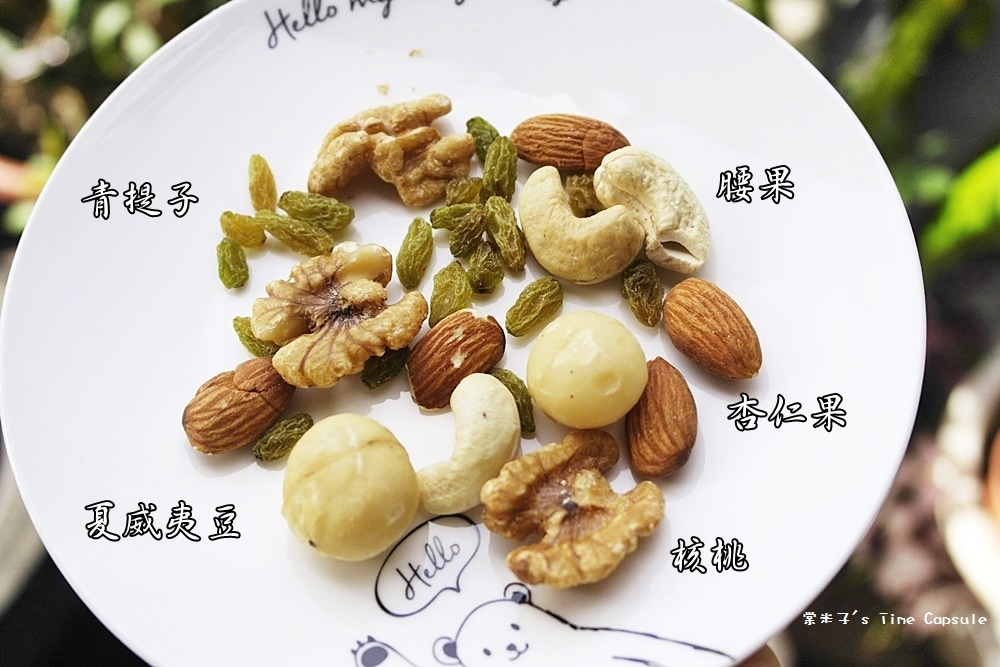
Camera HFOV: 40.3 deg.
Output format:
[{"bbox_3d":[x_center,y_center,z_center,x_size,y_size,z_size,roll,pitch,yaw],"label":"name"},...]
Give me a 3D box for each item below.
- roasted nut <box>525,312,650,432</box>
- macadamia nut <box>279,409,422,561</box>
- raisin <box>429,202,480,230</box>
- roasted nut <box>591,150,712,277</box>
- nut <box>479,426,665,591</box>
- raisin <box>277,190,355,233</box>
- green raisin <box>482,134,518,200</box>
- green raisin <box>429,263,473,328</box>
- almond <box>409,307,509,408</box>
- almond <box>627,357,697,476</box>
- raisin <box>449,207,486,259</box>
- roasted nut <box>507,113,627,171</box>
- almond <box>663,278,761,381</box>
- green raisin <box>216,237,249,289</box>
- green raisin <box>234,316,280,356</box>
[{"bbox_3d":[0.015,0.006,0.235,0.021,0.020,0.021,-2,62,3],"label":"roasted nut"},{"bbox_3d":[-0.025,0.026,0.232,0.023,0.022,0.025,-9,62,-1],"label":"macadamia nut"},{"bbox_3d":[-0.008,-0.023,0.266,0.012,0.004,0.005,-12,62,-3],"label":"raisin"},{"bbox_3d":[0.027,-0.022,0.237,0.013,0.012,0.028,-33,65,-12],"label":"roasted nut"},{"bbox_3d":[0.012,0.029,0.232,0.030,0.014,0.024,-27,64,-10],"label":"nut"},{"bbox_3d":[-0.036,-0.024,0.268,0.016,0.005,0.006,19,65,13],"label":"raisin"},{"bbox_3d":[0.000,-0.030,0.245,0.006,0.006,0.014,6,63,7],"label":"green raisin"},{"bbox_3d":[-0.010,-0.007,0.257,0.007,0.006,0.014,15,64,11],"label":"green raisin"},{"bbox_3d":[-0.008,0.005,0.249,0.021,0.009,0.014,-41,67,-16],"label":"almond"},{"bbox_3d":[0.029,0.015,0.242,0.013,0.008,0.023,0,63,4],"label":"almond"},{"bbox_3d":[-0.006,-0.019,0.255,0.006,0.005,0.011,22,66,15],"label":"raisin"},{"bbox_3d":[0.014,-0.037,0.264,0.024,0.008,0.012,8,63,8],"label":"roasted nut"},{"bbox_3d":[0.035,0.000,0.227,0.011,0.009,0.021,-25,64,-9],"label":"almond"},{"bbox_3d":[-0.048,-0.013,0.241,0.005,0.005,0.010,-16,63,-4],"label":"green raisin"},{"bbox_3d":[-0.042,0.001,0.234,0.013,0.006,0.005,39,72,21],"label":"green raisin"}]

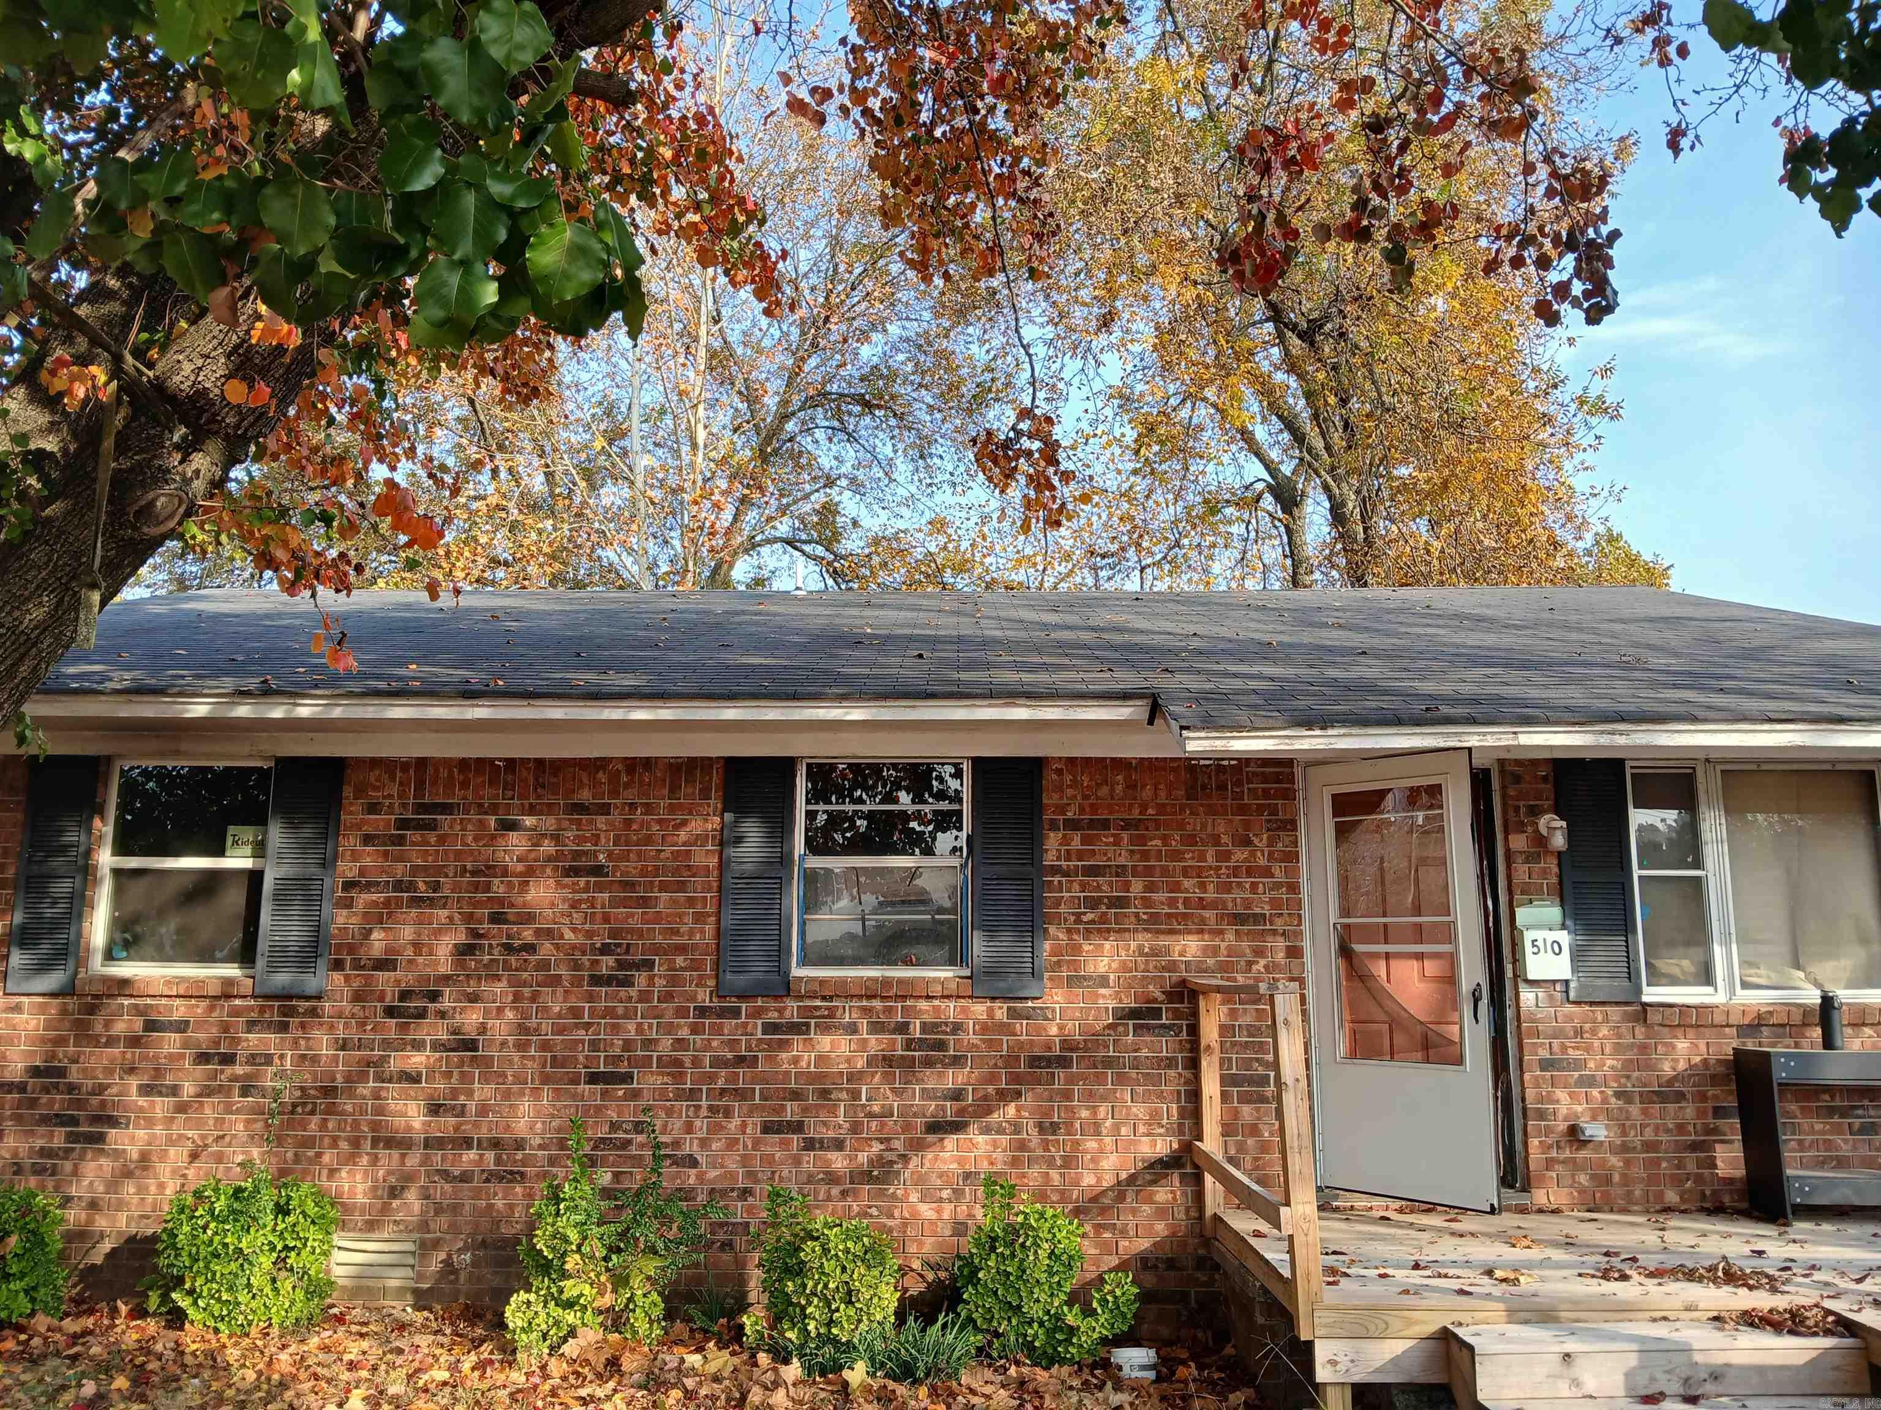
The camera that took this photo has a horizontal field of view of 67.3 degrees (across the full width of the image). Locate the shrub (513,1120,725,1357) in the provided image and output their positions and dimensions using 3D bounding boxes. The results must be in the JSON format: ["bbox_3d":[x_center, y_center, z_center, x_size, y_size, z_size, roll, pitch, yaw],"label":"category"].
[{"bbox_3d":[-1.473,2.378,6.388,0.915,0.990,0.650,0,-9,2],"label":"shrub"}]

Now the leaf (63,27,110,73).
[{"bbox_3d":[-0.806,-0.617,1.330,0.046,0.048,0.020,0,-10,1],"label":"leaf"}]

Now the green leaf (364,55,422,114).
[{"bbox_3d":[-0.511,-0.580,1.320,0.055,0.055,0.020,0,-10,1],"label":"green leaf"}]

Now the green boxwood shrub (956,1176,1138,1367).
[{"bbox_3d":[0.474,2.533,6.296,0.791,0.805,0.680,0,-10,1],"label":"green boxwood shrub"}]

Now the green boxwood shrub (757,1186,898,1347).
[{"bbox_3d":[-0.498,2.489,6.257,0.605,0.639,0.580,0,-10,1],"label":"green boxwood shrub"}]

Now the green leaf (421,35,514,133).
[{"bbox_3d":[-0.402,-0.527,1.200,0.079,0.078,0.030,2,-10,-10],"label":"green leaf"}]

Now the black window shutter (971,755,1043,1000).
[{"bbox_3d":[0.335,0.842,6.941,0.346,1.173,0.045,0,-9,2],"label":"black window shutter"}]

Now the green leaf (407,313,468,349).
[{"bbox_3d":[-0.432,-0.337,1.220,0.058,0.062,0.018,3,2,-20],"label":"green leaf"}]

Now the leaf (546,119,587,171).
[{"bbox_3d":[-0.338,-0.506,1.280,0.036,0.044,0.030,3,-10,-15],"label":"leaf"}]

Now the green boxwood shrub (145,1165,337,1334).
[{"bbox_3d":[-3.168,2.466,6.419,0.803,0.728,0.720,0,-10,1],"label":"green boxwood shrub"}]

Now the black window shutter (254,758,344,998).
[{"bbox_3d":[-3.205,0.855,7.073,0.353,1.192,0.045,0,-9,2],"label":"black window shutter"}]

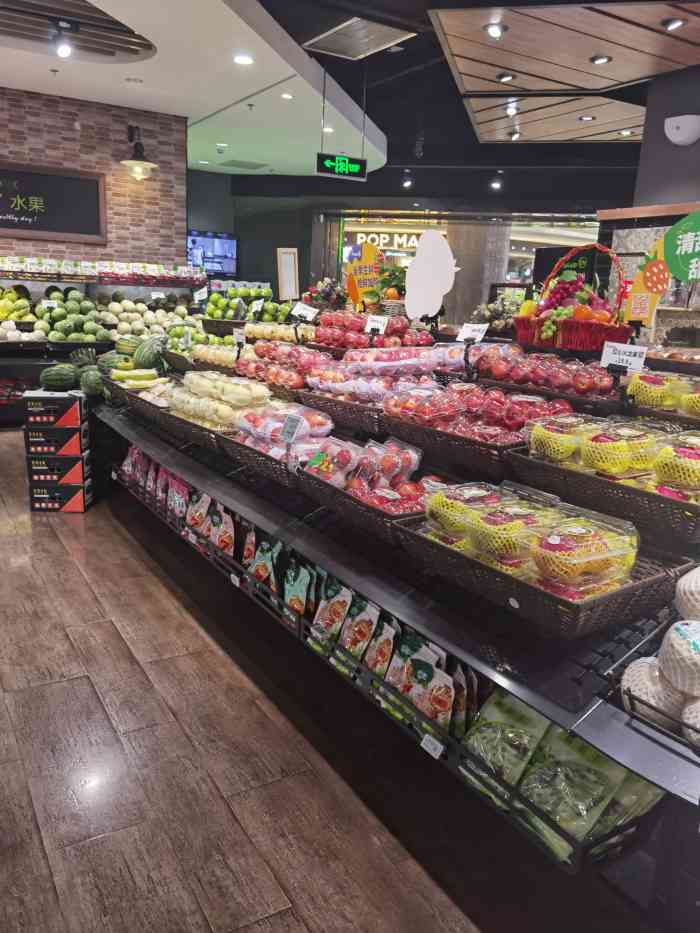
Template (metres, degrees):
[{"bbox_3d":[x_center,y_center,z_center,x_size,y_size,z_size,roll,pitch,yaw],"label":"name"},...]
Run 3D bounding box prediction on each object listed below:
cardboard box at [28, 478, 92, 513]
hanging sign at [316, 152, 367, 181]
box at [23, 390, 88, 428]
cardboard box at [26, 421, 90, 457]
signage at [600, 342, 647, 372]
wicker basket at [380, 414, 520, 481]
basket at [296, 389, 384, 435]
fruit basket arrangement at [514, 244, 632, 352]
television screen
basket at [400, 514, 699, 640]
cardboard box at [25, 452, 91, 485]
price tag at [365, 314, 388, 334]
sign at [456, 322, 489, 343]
[{"bbox_3d":[-1.995,0.197,5.051,0.349,0.196,0.254,1,12,-9],"label":"cardboard box"},{"bbox_3d":[-0.046,-1.956,4.750,0.360,0.130,0.030,-4,14,-28],"label":"hanging sign"},{"bbox_3d":[-1.995,-0.387,4.968,0.349,0.196,0.254,1,12,-9],"label":"box"},{"bbox_3d":[-1.952,-0.187,4.877,0.348,0.185,0.260,0,12,-7],"label":"cardboard box"},{"bbox_3d":[0.851,-0.342,2.260,0.010,0.083,0.150,9,7,-32],"label":"signage"},{"bbox_3d":[0.434,-0.094,2.438,0.350,0.105,0.607,-12,17,-29],"label":"wicker basket"},{"bbox_3d":[0.111,-0.220,2.966,0.350,0.105,0.630,-12,17,-29],"label":"basket"},{"bbox_3d":[0.929,-0.701,3.026,0.290,0.430,0.430,-5,14,-30],"label":"fruit basket arrangement"},{"bbox_3d":[-2.492,-3.631,12.553,1.160,0.660,0.070,-5,14,-30],"label":"television screen"},{"bbox_3d":[0.421,0.212,1.708,0.350,0.105,0.615,-12,17,-29],"label":"basket"},{"bbox_3d":[-1.982,0.009,4.992,0.349,0.196,0.254,1,12,-9],"label":"cardboard box"},{"bbox_3d":[0.124,-0.652,3.353,0.115,0.080,0.006,13,2,41],"label":"price tag"},{"bbox_3d":[0.483,-0.524,2.858,0.010,0.085,0.148,24,-2,-33],"label":"sign"}]

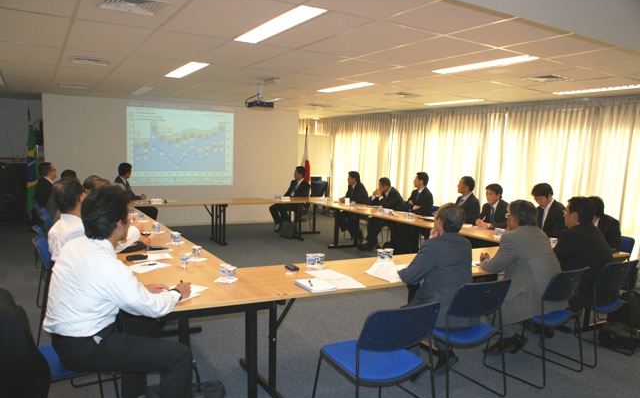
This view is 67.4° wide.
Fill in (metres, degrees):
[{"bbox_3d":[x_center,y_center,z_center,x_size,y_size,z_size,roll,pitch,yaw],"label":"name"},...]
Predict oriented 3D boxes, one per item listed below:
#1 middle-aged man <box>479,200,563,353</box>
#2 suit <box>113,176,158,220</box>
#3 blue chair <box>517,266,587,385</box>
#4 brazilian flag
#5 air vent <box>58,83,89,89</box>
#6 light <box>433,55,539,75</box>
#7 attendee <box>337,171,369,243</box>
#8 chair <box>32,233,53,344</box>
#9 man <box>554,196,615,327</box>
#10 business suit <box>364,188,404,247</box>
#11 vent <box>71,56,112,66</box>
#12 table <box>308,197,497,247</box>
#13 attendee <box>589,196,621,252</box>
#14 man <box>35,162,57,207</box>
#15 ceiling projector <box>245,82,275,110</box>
[{"bbox_3d":[1.740,0.666,4.247,0.589,1.326,0.747,-2,7,-37],"label":"middle-aged man"},{"bbox_3d":[-3.065,0.143,7.984,0.750,1.020,0.550,0,6,-18],"label":"suit"},{"bbox_3d":[1.690,0.919,3.756,0.550,0.820,0.580,-1,7,-34],"label":"blue chair"},{"bbox_3d":[-5.007,-0.640,8.350,0.190,1.860,0.180,-1,6,-30],"label":"brazilian flag"},{"bbox_3d":[-3.793,-1.738,7.415,0.393,0.029,0.393,-1,7,-31],"label":"air vent"},{"bbox_3d":[1.689,-1.407,5.002,0.220,0.060,1.220,-2,6,-31],"label":"light"},{"bbox_3d":[0.727,0.111,9.554,0.786,1.307,0.530,-1,7,-31],"label":"attendee"},{"bbox_3d":[-2.209,0.748,4.204,0.540,0.845,0.521,-1,7,-31],"label":"chair"},{"bbox_3d":[2.206,0.643,4.271,0.540,1.310,0.760,-2,7,-39],"label":"man"},{"bbox_3d":[1.072,0.315,8.263,0.740,1.050,0.530,0,6,-25],"label":"business suit"},{"bbox_3d":[-2.533,-1.544,5.336,0.400,0.050,0.400,-2,6,-31],"label":"vent"},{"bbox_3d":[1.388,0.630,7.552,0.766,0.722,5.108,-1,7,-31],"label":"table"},{"bbox_3d":[3.248,0.620,5.554,0.766,1.287,0.530,-1,6,-28],"label":"attendee"},{"bbox_3d":[-3.813,0.147,7.061,0.786,1.346,0.511,-2,7,-36],"label":"man"},{"bbox_3d":[-0.854,-1.456,6.822,0.330,0.350,0.300,-2,7,-34],"label":"ceiling projector"}]

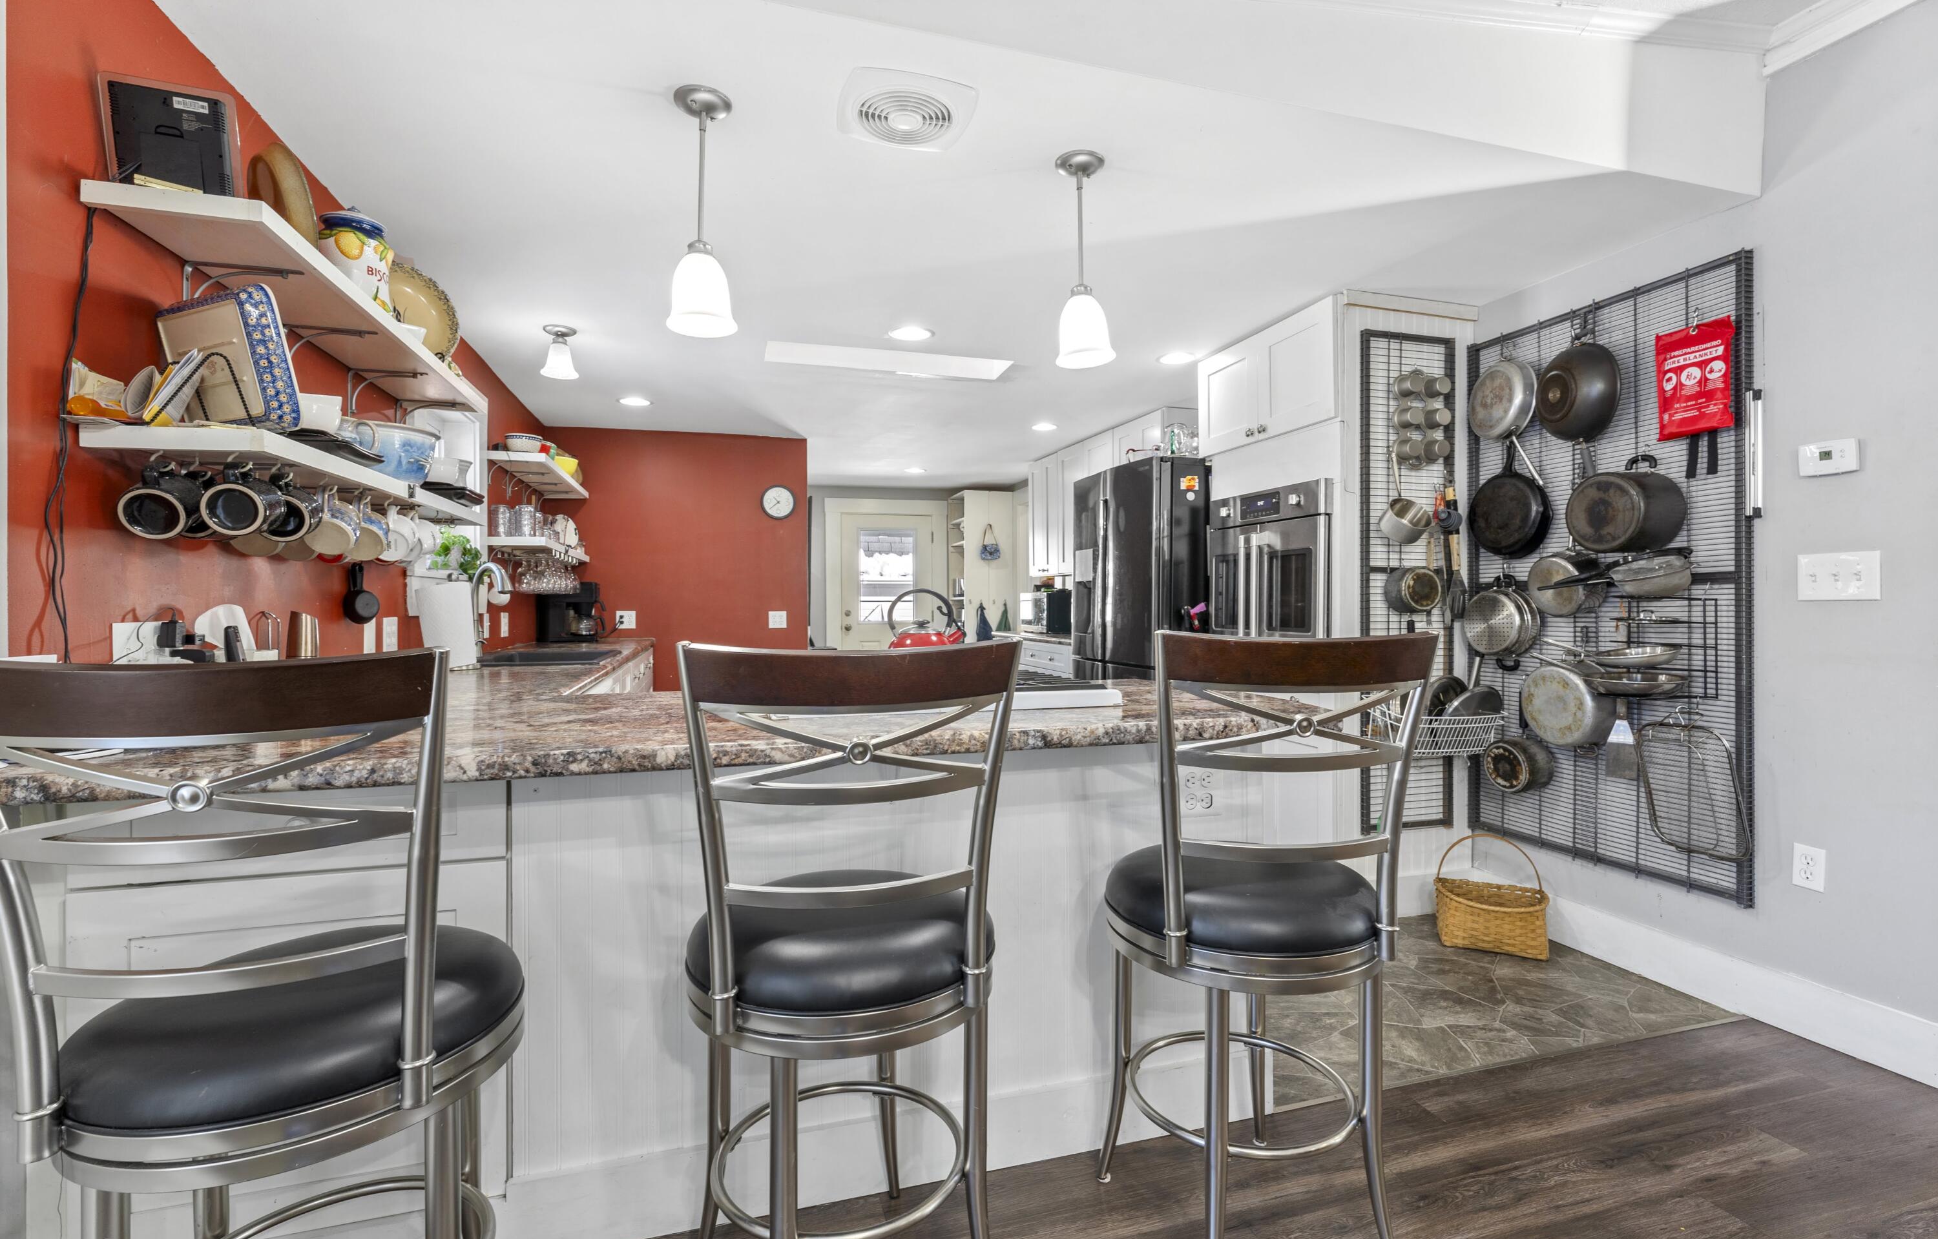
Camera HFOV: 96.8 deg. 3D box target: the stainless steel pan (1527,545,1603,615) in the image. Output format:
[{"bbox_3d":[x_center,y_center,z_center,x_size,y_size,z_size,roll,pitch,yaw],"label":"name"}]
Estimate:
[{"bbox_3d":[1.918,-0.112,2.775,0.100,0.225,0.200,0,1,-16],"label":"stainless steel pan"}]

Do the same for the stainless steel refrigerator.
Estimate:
[{"bbox_3d":[1.080,0.165,4.480,0.835,1.830,0.900,0,1,-16],"label":"stainless steel refrigerator"}]

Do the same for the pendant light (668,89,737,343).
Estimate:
[{"bbox_3d":[-0.594,-0.903,1.923,0.157,0.508,0.157,0,1,-17],"label":"pendant light"}]

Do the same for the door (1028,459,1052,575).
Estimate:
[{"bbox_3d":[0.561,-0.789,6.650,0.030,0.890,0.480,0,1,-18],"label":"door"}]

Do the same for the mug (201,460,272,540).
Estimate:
[{"bbox_3d":[-1.280,-0.212,1.524,0.090,0.122,0.100,0,10,-17],"label":"mug"}]

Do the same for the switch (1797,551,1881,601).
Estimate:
[{"bbox_3d":[2.237,-0.109,2.220,0.012,0.122,0.170,0,1,-17],"label":"switch"}]

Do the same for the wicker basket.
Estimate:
[{"bbox_3d":[1.777,0.926,2.929,0.335,0.360,0.265,0,1,25],"label":"wicker basket"}]

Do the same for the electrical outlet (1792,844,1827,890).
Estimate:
[{"bbox_3d":[2.224,0.657,2.281,0.009,0.114,0.070,0,1,-17],"label":"electrical outlet"}]

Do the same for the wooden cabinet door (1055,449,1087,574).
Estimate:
[{"bbox_3d":[0.725,-0.762,6.112,0.020,0.874,0.455,0,1,-17],"label":"wooden cabinet door"}]

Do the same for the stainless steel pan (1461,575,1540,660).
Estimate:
[{"bbox_3d":[1.855,0.015,3.008,0.090,0.255,0.230,0,1,-16],"label":"stainless steel pan"}]

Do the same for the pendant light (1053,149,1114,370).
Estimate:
[{"bbox_3d":[0.291,-0.910,2.194,0.157,0.504,0.157,0,1,0],"label":"pendant light"}]

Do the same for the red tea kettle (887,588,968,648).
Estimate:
[{"bbox_3d":[-0.107,0.034,2.151,0.212,0.223,0.190,0,1,-18],"label":"red tea kettle"}]

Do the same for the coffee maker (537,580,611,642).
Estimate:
[{"bbox_3d":[-2.399,-0.037,5.219,0.354,0.358,0.180,0,1,-17],"label":"coffee maker"}]

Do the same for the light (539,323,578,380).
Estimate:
[{"bbox_3d":[-1.645,-1.064,3.473,0.160,0.197,0.160,0,1,-16],"label":"light"}]

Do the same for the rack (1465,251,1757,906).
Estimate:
[{"bbox_3d":[2.001,-0.110,2.784,0.055,1.780,0.900,0,1,-16],"label":"rack"}]

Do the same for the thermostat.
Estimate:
[{"bbox_3d":[2.191,-0.414,2.191,0.033,0.078,0.114,0,1,-16],"label":"thermostat"}]

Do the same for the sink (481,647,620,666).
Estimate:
[{"bbox_3d":[-1.712,0.248,3.459,0.510,0.210,0.860,0,1,-16],"label":"sink"}]

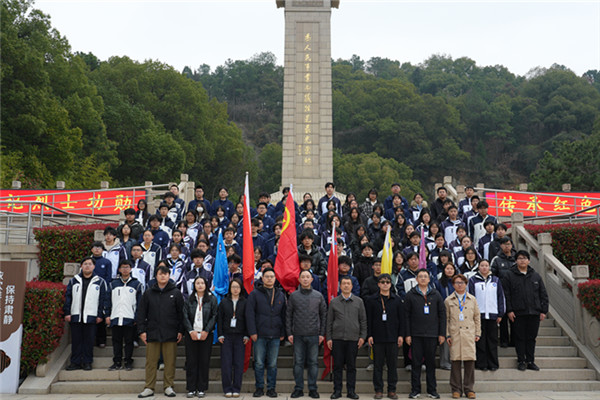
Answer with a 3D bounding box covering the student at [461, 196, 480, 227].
[{"bbox_3d":[3.741,0.776,11.945,0.520,1.740,0.310,-1,-8,9],"label":"student"}]

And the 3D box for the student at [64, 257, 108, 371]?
[{"bbox_3d":[-3.345,1.749,8.816,0.620,1.733,0.330,2,-9,-12],"label":"student"}]

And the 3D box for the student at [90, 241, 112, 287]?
[{"bbox_3d":[-3.394,1.563,9.422,0.500,1.736,0.300,1,-8,-5],"label":"student"}]

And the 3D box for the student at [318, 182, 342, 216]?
[{"bbox_3d":[0.713,0.491,13.153,0.550,1.800,0.310,0,-10,2],"label":"student"}]

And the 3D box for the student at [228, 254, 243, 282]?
[{"bbox_3d":[-1.044,1.730,8.906,0.470,1.740,0.290,0,-8,-2],"label":"student"}]

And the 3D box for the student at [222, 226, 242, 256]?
[{"bbox_3d":[-1.241,1.361,9.998,0.480,1.746,0.290,0,-8,-2],"label":"student"}]

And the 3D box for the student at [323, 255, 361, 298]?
[{"bbox_3d":[0.708,1.786,9.030,0.570,1.740,0.320,0,-10,2],"label":"student"}]

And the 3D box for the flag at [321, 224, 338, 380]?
[{"bbox_3d":[0.484,1.572,8.844,0.290,2.413,0.220,0,-10,2],"label":"flag"}]

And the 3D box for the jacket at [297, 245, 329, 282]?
[{"bbox_3d":[0.183,1.142,9.892,0.580,0.740,0.330,0,-9,0],"label":"jacket"}]

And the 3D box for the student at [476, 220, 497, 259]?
[{"bbox_3d":[3.501,1.251,10.346,0.490,1.750,0.300,-1,-8,6],"label":"student"}]

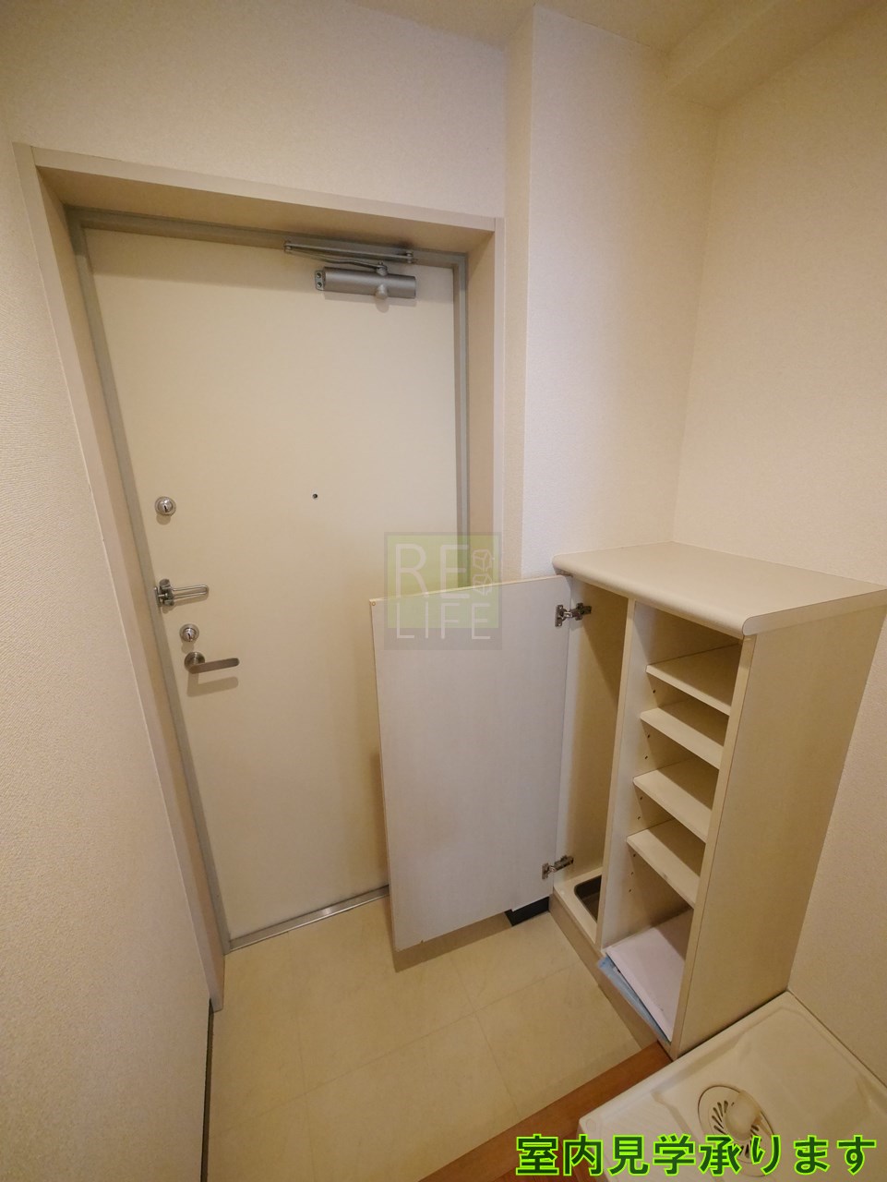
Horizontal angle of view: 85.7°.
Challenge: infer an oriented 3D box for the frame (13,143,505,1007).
[{"bbox_3d":[-0.276,0.143,1.257,0.878,1.942,0.165,-8,18,-21],"label":"frame"}]

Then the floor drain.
[{"bbox_3d":[0.614,1.101,0.993,0.140,0.055,0.140,-8,18,-21],"label":"floor drain"}]

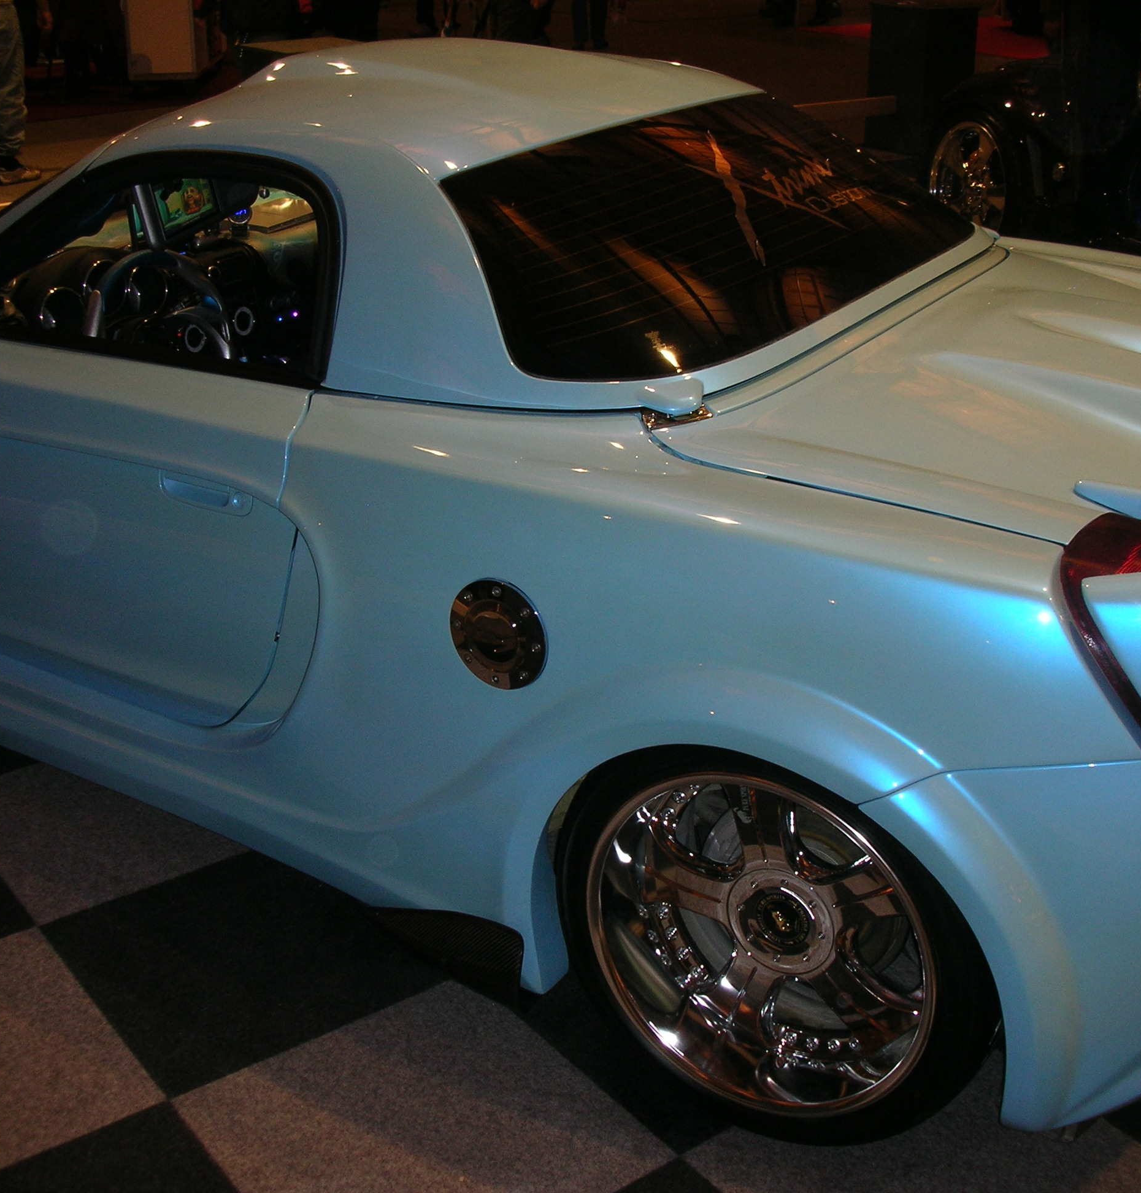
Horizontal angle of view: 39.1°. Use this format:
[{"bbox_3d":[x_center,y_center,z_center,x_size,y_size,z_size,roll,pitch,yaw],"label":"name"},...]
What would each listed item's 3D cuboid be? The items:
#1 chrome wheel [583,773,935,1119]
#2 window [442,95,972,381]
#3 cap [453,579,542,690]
[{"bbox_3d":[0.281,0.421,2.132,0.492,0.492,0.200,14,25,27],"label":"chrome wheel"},{"bbox_3d":[0.258,-0.606,2.657,0.490,0.110,1.310,42,36,10],"label":"window"},{"bbox_3d":[-0.098,0.053,2.149,0.157,0.157,0.035,14,24,27],"label":"cap"}]

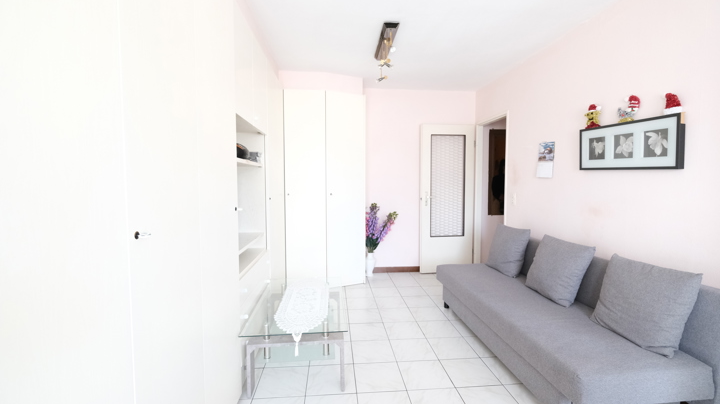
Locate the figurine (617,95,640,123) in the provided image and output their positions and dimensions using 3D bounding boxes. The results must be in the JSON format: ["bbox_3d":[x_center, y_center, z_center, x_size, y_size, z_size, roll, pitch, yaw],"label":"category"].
[{"bbox_3d":[1.778,-0.617,1.987,0.045,0.165,0.140,0,3,-5],"label":"figurine"}]

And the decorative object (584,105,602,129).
[{"bbox_3d":[1.719,-0.629,2.208,0.060,0.160,0.100,0,3,-5],"label":"decorative object"}]

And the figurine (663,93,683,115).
[{"bbox_3d":[1.761,-0.555,1.691,0.055,0.115,0.078,0,3,-5],"label":"figurine"}]

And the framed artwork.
[{"bbox_3d":[1.769,-0.374,2.012,0.042,0.310,0.675,0,4,-5],"label":"framed artwork"}]

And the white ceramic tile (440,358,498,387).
[{"bbox_3d":[0.714,1.117,1.972,0.298,0.012,0.297,0,3,-5],"label":"white ceramic tile"}]

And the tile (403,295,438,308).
[{"bbox_3d":[0.619,1.048,3.142,0.298,0.012,0.297,0,3,-5],"label":"tile"}]

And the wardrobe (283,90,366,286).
[{"bbox_3d":[-0.411,-0.133,3.758,0.950,2.300,0.570,0,4,-5],"label":"wardrobe"}]

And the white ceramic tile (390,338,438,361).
[{"bbox_3d":[0.392,1.102,2.240,0.298,0.012,0.297,0,3,-5],"label":"white ceramic tile"}]

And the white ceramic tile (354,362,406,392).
[{"bbox_3d":[0.124,1.139,1.953,0.300,0.010,0.298,0,3,-5],"label":"white ceramic tile"}]

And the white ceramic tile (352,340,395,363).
[{"bbox_3d":[0.100,1.122,2.248,0.300,0.010,0.298,0,3,-5],"label":"white ceramic tile"}]

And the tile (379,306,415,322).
[{"bbox_3d":[0.344,1.067,2.825,0.298,0.012,0.297,0,3,-5],"label":"tile"}]

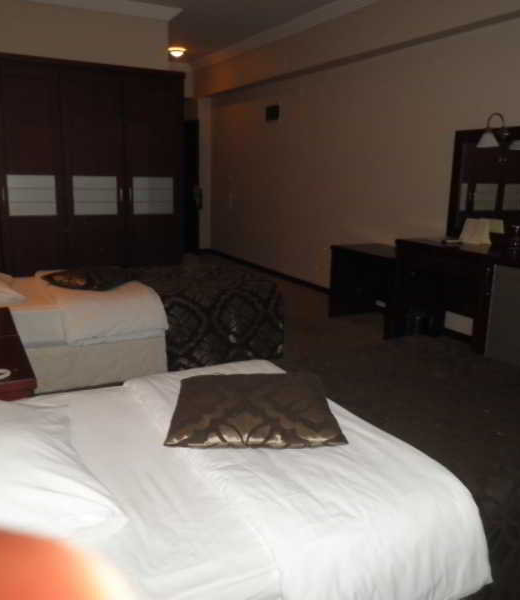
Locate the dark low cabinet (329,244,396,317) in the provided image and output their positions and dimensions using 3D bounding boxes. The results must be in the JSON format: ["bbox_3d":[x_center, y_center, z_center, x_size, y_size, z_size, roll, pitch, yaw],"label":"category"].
[{"bbox_3d":[1.042,-0.104,4.674,0.539,0.636,0.787,-5,15,-28],"label":"dark low cabinet"}]

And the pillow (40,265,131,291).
[{"bbox_3d":[-1.117,-0.155,3.607,0.496,0.112,0.496,-5,15,-28],"label":"pillow"}]

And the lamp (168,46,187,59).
[{"bbox_3d":[-1.038,-3.144,7.053,0.186,0.112,0.186,-5,15,-28],"label":"lamp"}]

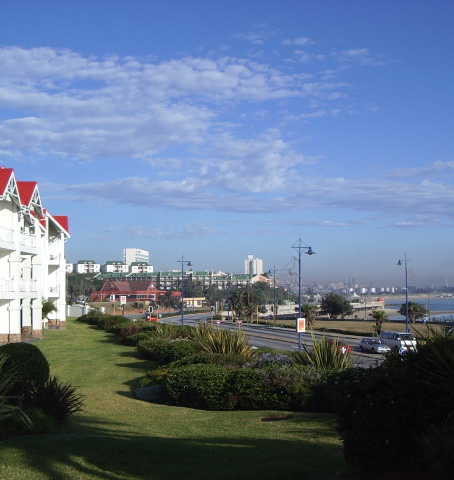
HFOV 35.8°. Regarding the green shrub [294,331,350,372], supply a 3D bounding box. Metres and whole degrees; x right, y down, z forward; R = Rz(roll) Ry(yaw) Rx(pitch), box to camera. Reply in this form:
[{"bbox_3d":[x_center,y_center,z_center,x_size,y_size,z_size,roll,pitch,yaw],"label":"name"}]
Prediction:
[{"bbox_3d":[3.126,3.732,23.000,1.900,1.500,1.800,0,-4,0],"label":"green shrub"}]

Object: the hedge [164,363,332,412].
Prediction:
[{"bbox_3d":[0.371,3.050,14.913,3.500,1.000,1.700,0,-4,0],"label":"hedge"}]

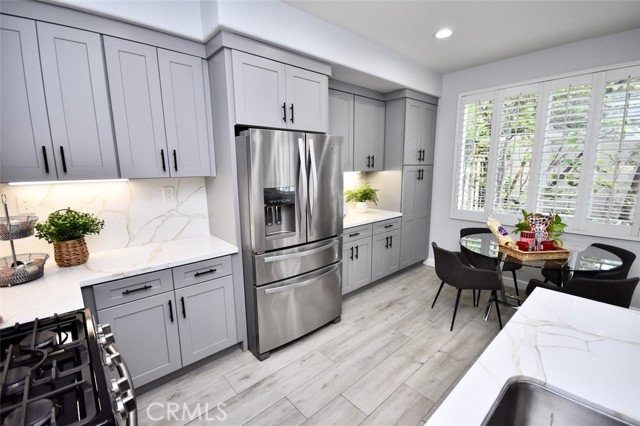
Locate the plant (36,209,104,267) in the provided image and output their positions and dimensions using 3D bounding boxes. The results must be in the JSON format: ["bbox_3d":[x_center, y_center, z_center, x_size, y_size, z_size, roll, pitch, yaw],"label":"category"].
[{"bbox_3d":[-1.693,0.171,1.823,0.325,0.351,0.290,-9,13,-39],"label":"plant"}]

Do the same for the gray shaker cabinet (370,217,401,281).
[{"bbox_3d":[0.678,0.446,3.724,0.614,0.776,0.625,-8,12,-39],"label":"gray shaker cabinet"}]

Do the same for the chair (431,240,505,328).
[{"bbox_3d":[1.465,0.698,2.696,0.560,0.790,0.550,-1,9,-2],"label":"chair"}]

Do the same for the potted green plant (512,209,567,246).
[{"bbox_3d":[1.994,0.161,2.437,0.380,0.370,0.350,7,12,39],"label":"potted green plant"}]

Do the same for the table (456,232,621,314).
[{"bbox_3d":[2.042,0.715,2.660,1.220,0.755,1.220,-8,12,-39],"label":"table"}]

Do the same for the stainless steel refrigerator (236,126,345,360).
[{"bbox_3d":[-0.385,0.211,2.598,0.907,1.830,0.870,-8,12,-39],"label":"stainless steel refrigerator"}]

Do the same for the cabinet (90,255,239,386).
[{"bbox_3d":[-1.218,0.751,2.156,0.847,0.850,0.632,-9,13,-39],"label":"cabinet"}]

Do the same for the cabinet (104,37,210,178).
[{"bbox_3d":[-1.248,-0.739,2.089,0.630,0.904,0.330,-9,13,-39],"label":"cabinet"}]

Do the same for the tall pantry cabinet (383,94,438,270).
[{"bbox_3d":[1.196,-0.366,4.040,0.801,2.366,0.631,-9,13,-39],"label":"tall pantry cabinet"}]

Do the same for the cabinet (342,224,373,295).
[{"bbox_3d":[0.200,0.528,3.332,0.636,0.850,0.632,-9,13,-39],"label":"cabinet"}]

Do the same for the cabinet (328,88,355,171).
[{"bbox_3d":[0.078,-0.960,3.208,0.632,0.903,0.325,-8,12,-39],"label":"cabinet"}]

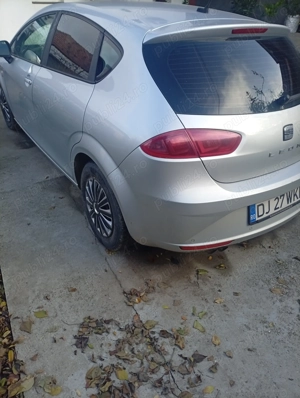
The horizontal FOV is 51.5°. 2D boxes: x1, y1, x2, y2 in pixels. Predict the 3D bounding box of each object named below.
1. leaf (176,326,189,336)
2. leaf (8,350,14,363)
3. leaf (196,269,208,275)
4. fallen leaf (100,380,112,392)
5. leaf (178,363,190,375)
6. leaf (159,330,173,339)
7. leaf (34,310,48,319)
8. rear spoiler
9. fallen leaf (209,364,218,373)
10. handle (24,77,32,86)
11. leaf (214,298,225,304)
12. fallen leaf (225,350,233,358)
[{"bbox_3d":[0.182,0.712,1.680,0.071,0.014,0.046,-12,36,-23],"label":"leaf"},{"bbox_3d":[-0.676,0.768,1.518,0.024,0.012,0.068,-10,33,-19],"label":"leaf"},{"bbox_3d":[0.341,0.475,2.037,0.071,0.020,0.058,-12,33,-20],"label":"leaf"},{"bbox_3d":[-0.197,0.851,1.410,0.023,0.020,0.064,28,40,33],"label":"fallen leaf"},{"bbox_3d":[0.167,0.825,1.502,0.056,0.015,0.058,-16,38,-28],"label":"leaf"},{"bbox_3d":[0.083,0.719,1.656,0.076,0.018,0.044,1,33,-4],"label":"leaf"},{"bbox_3d":[-0.600,0.633,1.710,0.075,0.010,0.049,-6,32,-13],"label":"leaf"},{"bbox_3d":[0.508,-0.986,1.816,1.220,0.120,0.250,-18,36,-29],"label":"rear spoiler"},{"bbox_3d":[0.306,0.803,1.477,0.050,0.016,0.029,-22,39,-34],"label":"fallen leaf"},{"bbox_3d":[-1.029,-1.001,2.645,0.042,0.055,0.180,-18,36,-29],"label":"handle"},{"bbox_3d":[0.411,0.602,1.832,0.060,0.015,0.035,-13,34,-23],"label":"leaf"},{"bbox_3d":[0.391,0.769,1.542,0.031,0.012,0.042,-13,34,-23],"label":"fallen leaf"}]

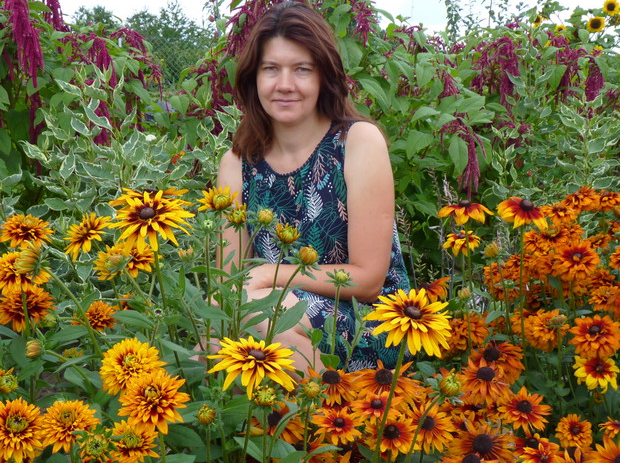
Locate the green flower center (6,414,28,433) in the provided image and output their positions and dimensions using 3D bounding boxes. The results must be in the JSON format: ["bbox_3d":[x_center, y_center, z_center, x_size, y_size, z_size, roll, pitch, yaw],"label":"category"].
[{"bbox_3d":[-0.408,0.268,0.750,0.030,0.028,0.018,0,-22,0],"label":"green flower center"}]

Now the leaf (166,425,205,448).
[{"bbox_3d":[-0.187,0.305,0.800,0.062,0.016,0.038,21,42,15],"label":"leaf"}]

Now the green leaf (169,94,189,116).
[{"bbox_3d":[-0.427,-0.414,1.750,0.064,0.070,0.020,-1,10,-6],"label":"green leaf"}]

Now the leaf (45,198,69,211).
[{"bbox_3d":[-0.590,-0.063,1.250,0.056,0.028,0.030,0,13,0],"label":"leaf"}]

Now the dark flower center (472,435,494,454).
[{"bbox_3d":[0.225,0.277,0.700,0.026,0.020,0.026,0,37,0],"label":"dark flower center"}]

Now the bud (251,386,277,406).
[{"bbox_3d":[-0.057,0.206,0.670,0.028,0.026,0.028,0,27,0],"label":"bud"}]

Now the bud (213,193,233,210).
[{"bbox_3d":[-0.137,-0.047,0.840,0.029,0.025,0.028,0,13,0],"label":"bud"}]

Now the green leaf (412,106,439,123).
[{"bbox_3d":[0.344,-0.348,1.600,0.080,0.022,0.048,-20,37,-12],"label":"green leaf"}]

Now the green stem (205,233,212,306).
[{"bbox_3d":[-0.159,0.059,0.840,0.008,0.112,0.008,-2,10,0],"label":"green stem"}]

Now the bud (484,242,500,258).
[{"bbox_3d":[0.346,0.034,1.020,0.030,0.030,0.030,0,10,0],"label":"bud"}]

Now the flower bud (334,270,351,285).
[{"bbox_3d":[0.045,0.064,0.750,0.021,0.021,0.021,0,22,0],"label":"flower bud"}]

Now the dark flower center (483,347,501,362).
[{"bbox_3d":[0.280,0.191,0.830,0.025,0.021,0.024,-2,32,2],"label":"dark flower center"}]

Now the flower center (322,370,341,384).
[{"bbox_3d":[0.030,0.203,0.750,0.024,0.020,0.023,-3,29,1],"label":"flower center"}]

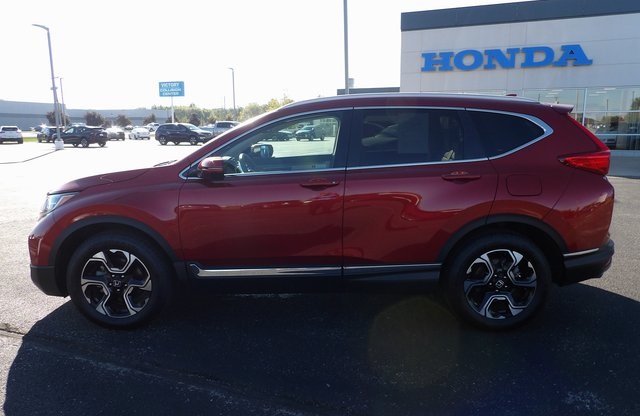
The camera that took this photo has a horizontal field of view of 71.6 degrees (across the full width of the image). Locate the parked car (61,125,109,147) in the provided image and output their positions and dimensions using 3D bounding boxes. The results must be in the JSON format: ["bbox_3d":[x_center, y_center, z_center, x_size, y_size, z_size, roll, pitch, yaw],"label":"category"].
[{"bbox_3d":[-18.545,-5.505,34.400,4.450,1.620,1.820,3,11,19],"label":"parked car"}]

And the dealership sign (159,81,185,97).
[{"bbox_3d":[-20.014,-16.096,60.098,3.050,2.000,0.450,1,10,6],"label":"dealership sign"}]

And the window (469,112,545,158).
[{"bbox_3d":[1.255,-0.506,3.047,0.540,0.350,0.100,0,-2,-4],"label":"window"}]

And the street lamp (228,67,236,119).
[{"bbox_3d":[-10.237,-12.007,51.773,0.800,8.300,0.300,-3,11,-17],"label":"street lamp"}]

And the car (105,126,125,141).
[{"bbox_3d":[-24.571,-8.780,53.000,1.810,1.490,4.500,-8,13,-37],"label":"car"}]

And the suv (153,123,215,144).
[{"bbox_3d":[-11.031,-6.021,36.200,4.850,1.750,1.930,3,11,19],"label":"suv"}]

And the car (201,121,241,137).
[{"bbox_3d":[-8.191,-7.065,41.300,5.750,1.930,2.000,4,11,20],"label":"car"}]

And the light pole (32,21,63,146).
[{"bbox_3d":[-18.476,-7.986,30.139,0.550,8.050,1.450,5,11,26],"label":"light pole"}]

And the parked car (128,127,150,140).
[{"bbox_3d":[-23.529,-9.699,58.000,1.800,1.470,4.500,-8,13,-36],"label":"parked car"}]

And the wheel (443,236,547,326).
[{"bbox_3d":[1.244,0.501,3.152,0.735,0.735,0.235,0,10,1],"label":"wheel"}]

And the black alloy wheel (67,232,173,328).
[{"bbox_3d":[-1.415,0.506,3.198,0.735,0.735,0.235,0,10,1],"label":"black alloy wheel"}]

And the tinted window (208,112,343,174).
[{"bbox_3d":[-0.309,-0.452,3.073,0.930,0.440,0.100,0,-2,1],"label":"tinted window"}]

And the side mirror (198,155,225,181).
[{"bbox_3d":[-0.702,-0.255,2.870,0.160,0.150,0.215,0,10,1],"label":"side mirror"}]

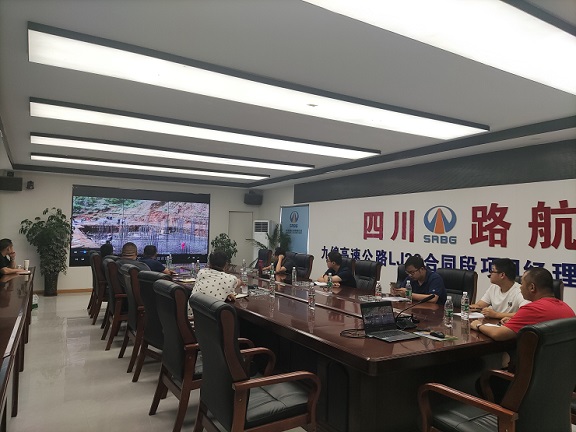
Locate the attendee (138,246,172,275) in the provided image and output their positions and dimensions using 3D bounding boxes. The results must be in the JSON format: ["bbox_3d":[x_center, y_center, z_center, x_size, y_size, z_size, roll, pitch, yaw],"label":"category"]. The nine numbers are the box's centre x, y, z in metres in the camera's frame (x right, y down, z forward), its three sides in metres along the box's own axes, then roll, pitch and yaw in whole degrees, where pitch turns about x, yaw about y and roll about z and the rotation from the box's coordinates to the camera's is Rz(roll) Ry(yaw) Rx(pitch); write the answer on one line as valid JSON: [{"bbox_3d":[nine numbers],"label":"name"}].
[{"bbox_3d":[-2.164,1.072,6.358,0.580,1.250,0.850,-1,-3,37],"label":"attendee"}]

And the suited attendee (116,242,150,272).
[{"bbox_3d":[-2.037,1.019,5.617,0.580,1.300,0.750,0,-2,19],"label":"suited attendee"}]

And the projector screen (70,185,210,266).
[{"bbox_3d":[-3.564,0.291,10.477,3.339,1.892,0.080,2,-3,-31],"label":"projector screen"}]

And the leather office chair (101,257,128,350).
[{"bbox_3d":[-2.080,1.115,5.528,0.680,1.100,0.630,2,-3,-31],"label":"leather office chair"}]

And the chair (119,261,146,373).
[{"bbox_3d":[-1.495,1.095,4.681,0.680,1.070,0.650,2,-3,-31],"label":"chair"}]

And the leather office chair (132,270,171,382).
[{"bbox_3d":[-1.018,1.073,3.998,0.680,1.070,0.650,3,-3,-41],"label":"leather office chair"}]

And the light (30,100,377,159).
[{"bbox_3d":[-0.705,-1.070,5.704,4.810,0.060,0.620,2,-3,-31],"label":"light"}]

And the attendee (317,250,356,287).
[{"bbox_3d":[0.657,1.103,5.947,0.720,1.210,0.530,1,-2,-16],"label":"attendee"}]

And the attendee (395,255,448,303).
[{"bbox_3d":[1.526,1.062,4.771,0.800,1.220,0.570,2,-3,-31],"label":"attendee"}]

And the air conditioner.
[{"bbox_3d":[-0.696,1.042,11.880,0.500,1.770,0.360,0,-2,14],"label":"air conditioner"}]

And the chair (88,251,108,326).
[{"bbox_3d":[-2.895,1.161,6.917,0.680,1.100,0.630,2,-3,-31],"label":"chair"}]

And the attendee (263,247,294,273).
[{"bbox_3d":[-0.249,1.165,7.592,0.720,1.200,0.530,1,-2,-16],"label":"attendee"}]

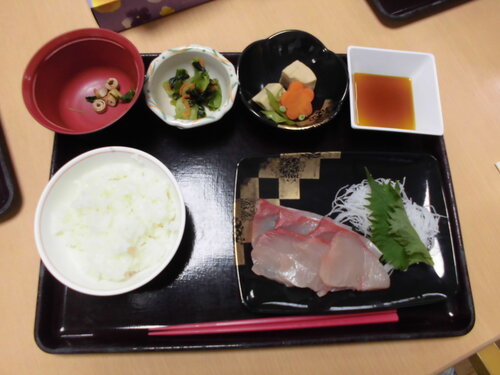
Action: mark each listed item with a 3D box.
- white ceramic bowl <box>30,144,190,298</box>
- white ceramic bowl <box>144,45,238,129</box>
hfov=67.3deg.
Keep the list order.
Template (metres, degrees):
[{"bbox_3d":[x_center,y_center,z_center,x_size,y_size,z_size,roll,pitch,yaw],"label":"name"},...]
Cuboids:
[{"bbox_3d":[-0.117,0.033,0.342,0.124,0.062,0.124,-1,75,-3],"label":"white ceramic bowl"},{"bbox_3d":[-0.058,-0.096,0.392,0.093,0.040,0.093,-1,75,-3],"label":"white ceramic bowl"}]

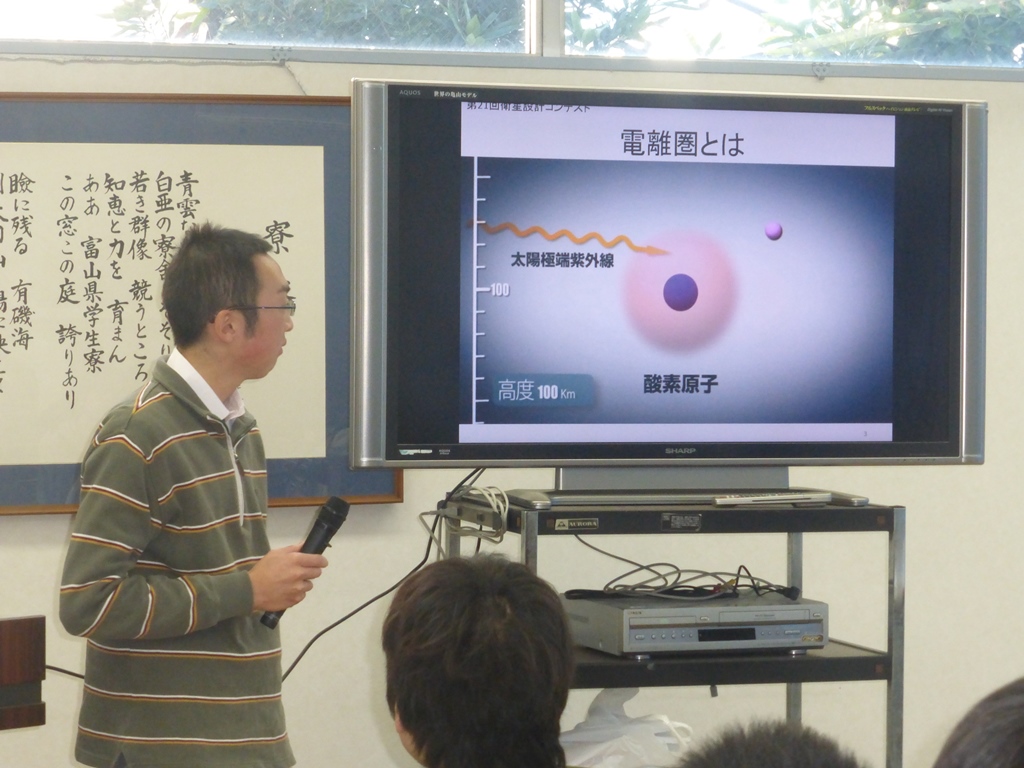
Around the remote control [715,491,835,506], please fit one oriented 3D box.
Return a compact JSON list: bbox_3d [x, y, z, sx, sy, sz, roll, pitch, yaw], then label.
[{"bbox_3d":[0.496,0.220,5.460,0.222,0.025,0.050,-1,1,-11],"label":"remote control"}]

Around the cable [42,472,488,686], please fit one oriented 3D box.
[{"bbox_3d":[-0.410,0.360,5.220,0.170,0.390,1.100,1,1,41],"label":"cable"}]

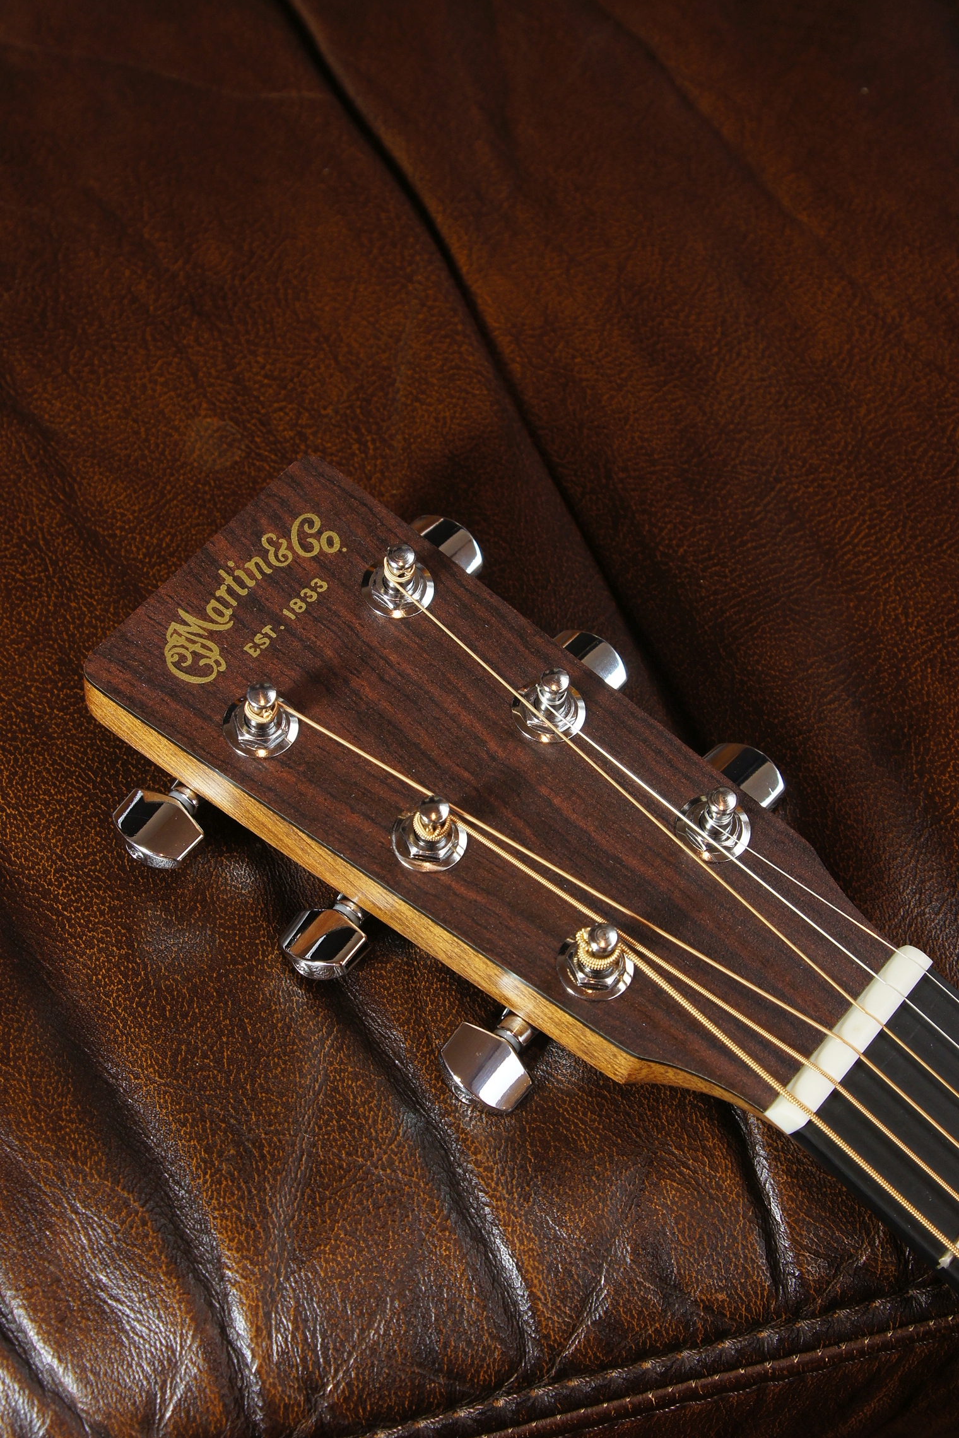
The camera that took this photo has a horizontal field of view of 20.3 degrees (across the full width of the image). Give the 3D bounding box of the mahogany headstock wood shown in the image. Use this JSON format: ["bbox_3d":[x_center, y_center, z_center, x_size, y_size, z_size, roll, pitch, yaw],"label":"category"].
[{"bbox_3d":[0.004,0.016,0.531,0.159,0.016,0.072,36,63,14],"label":"mahogany headstock wood"}]

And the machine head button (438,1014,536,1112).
[{"bbox_3d":[0.002,0.067,0.518,0.018,0.007,0.017,41,64,6],"label":"machine head button"}]

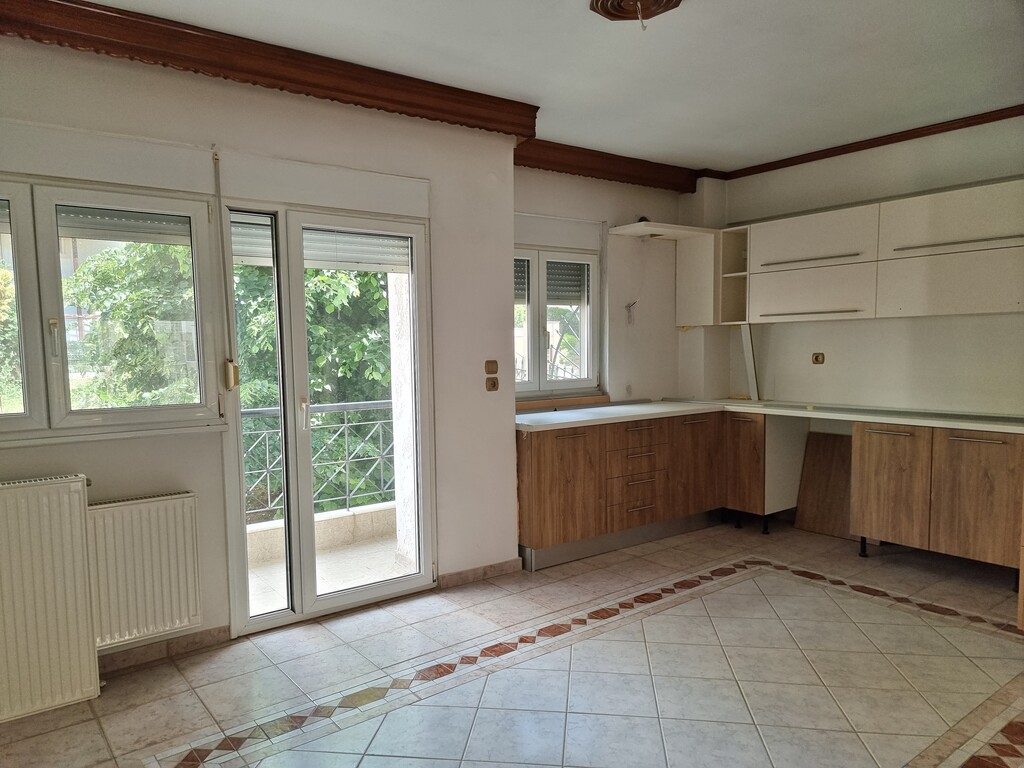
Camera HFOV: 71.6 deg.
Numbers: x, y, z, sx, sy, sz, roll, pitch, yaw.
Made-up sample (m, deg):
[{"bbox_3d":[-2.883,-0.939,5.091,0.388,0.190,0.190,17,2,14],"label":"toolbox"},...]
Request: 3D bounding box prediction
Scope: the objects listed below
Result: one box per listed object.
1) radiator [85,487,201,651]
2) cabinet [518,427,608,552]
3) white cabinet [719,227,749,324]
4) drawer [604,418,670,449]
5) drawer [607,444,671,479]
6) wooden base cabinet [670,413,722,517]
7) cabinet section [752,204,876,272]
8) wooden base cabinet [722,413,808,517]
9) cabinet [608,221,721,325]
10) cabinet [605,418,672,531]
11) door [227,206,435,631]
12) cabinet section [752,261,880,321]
[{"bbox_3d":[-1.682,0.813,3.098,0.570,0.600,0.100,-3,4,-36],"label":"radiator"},{"bbox_3d":[0.203,0.623,4.681,0.616,0.721,0.580,-3,4,-36],"label":"cabinet"},{"bbox_3d":[1.858,-0.834,5.561,0.350,0.729,0.267,-3,4,-36],"label":"white cabinet"},{"bbox_3d":[0.724,0.328,4.971,0.595,0.183,0.460,-3,4,-36],"label":"drawer"},{"bbox_3d":[0.726,0.509,4.982,0.595,0.180,0.460,-3,4,-36],"label":"drawer"},{"bbox_3d":[1.172,0.565,5.383,0.591,0.721,0.580,-3,4,-36],"label":"wooden base cabinet"},{"bbox_3d":[2.203,-0.995,5.027,0.363,0.366,0.949,-3,4,-36],"label":"cabinet section"},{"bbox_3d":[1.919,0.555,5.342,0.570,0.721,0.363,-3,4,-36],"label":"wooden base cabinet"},{"bbox_3d":[1.185,-0.816,5.476,0.841,0.736,0.378,-3,4,-36],"label":"cabinet"},{"bbox_3d":[0.693,0.594,5.036,0.595,0.721,0.580,-3,4,-36],"label":"cabinet"},{"bbox_3d":[-0.920,0.156,3.747,1.134,2.084,0.080,-3,4,-36],"label":"door"},{"bbox_3d":[2.182,-0.621,4.989,0.345,0.361,0.929,-3,4,-36],"label":"cabinet section"}]

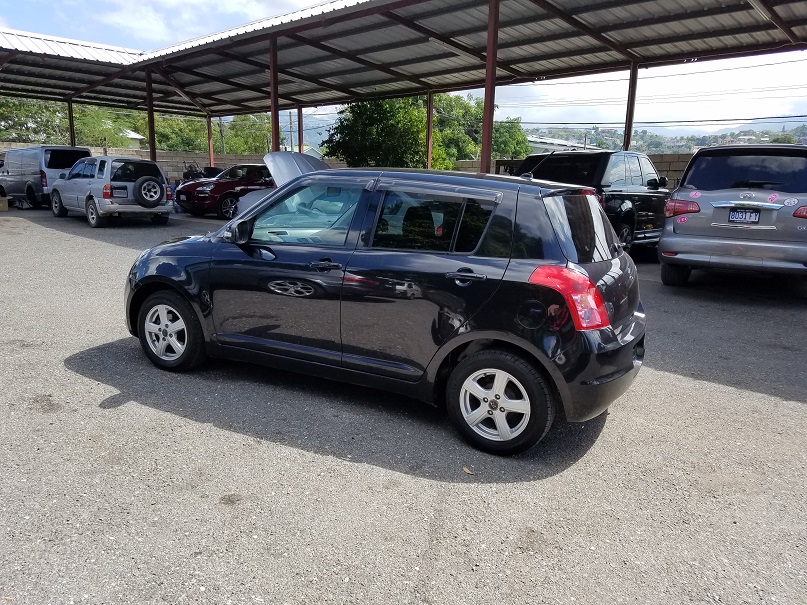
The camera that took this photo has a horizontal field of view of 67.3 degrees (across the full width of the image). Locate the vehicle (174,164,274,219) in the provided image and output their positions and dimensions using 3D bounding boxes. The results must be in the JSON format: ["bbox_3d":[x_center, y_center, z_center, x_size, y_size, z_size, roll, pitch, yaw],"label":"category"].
[{"bbox_3d":[-4.808,-3.553,19.190,1.950,1.680,4.800,11,15,39],"label":"vehicle"}]

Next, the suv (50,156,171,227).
[{"bbox_3d":[-7.493,-2.874,15.382,4.150,1.730,1.750,13,16,42],"label":"suv"}]

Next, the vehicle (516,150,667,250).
[{"bbox_3d":[3.797,-1.947,11.696,1.960,1.830,4.850,10,15,36],"label":"vehicle"}]

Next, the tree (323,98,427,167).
[{"bbox_3d":[-0.974,-5.365,21.871,4.100,4.300,3.900,2,12,0],"label":"tree"}]

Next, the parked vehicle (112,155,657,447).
[{"bbox_3d":[-0.289,-0.213,4.275,3.710,1.500,1.690,8,13,28],"label":"parked vehicle"}]

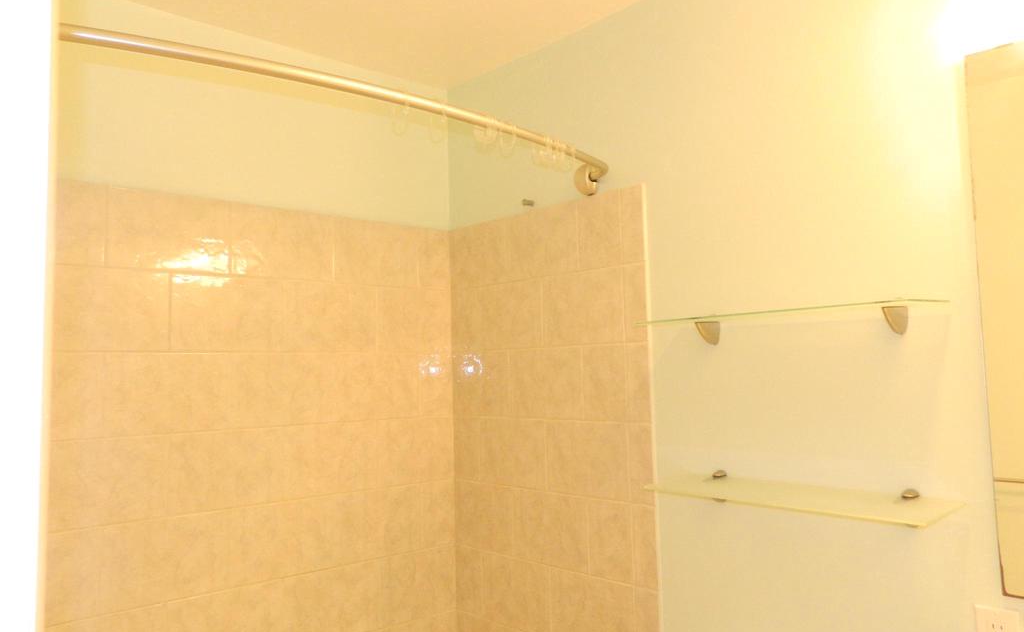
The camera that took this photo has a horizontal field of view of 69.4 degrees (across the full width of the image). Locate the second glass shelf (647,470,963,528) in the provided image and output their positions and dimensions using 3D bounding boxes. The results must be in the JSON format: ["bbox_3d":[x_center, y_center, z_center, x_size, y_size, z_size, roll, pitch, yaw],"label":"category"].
[{"bbox_3d":[0.561,0.380,1.480,0.213,0.064,0.563,2,-6,-43],"label":"second glass shelf"}]

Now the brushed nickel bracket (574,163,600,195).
[{"bbox_3d":[0.204,-0.370,2.023,0.045,0.083,0.070,2,-6,-43],"label":"brushed nickel bracket"}]

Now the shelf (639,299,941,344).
[{"bbox_3d":[0.547,0.015,1.511,0.213,0.064,0.563,2,-6,-43],"label":"shelf"}]

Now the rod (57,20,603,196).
[{"bbox_3d":[-0.264,-0.396,1.491,1.455,0.085,0.214,2,-6,-43],"label":"rod"}]

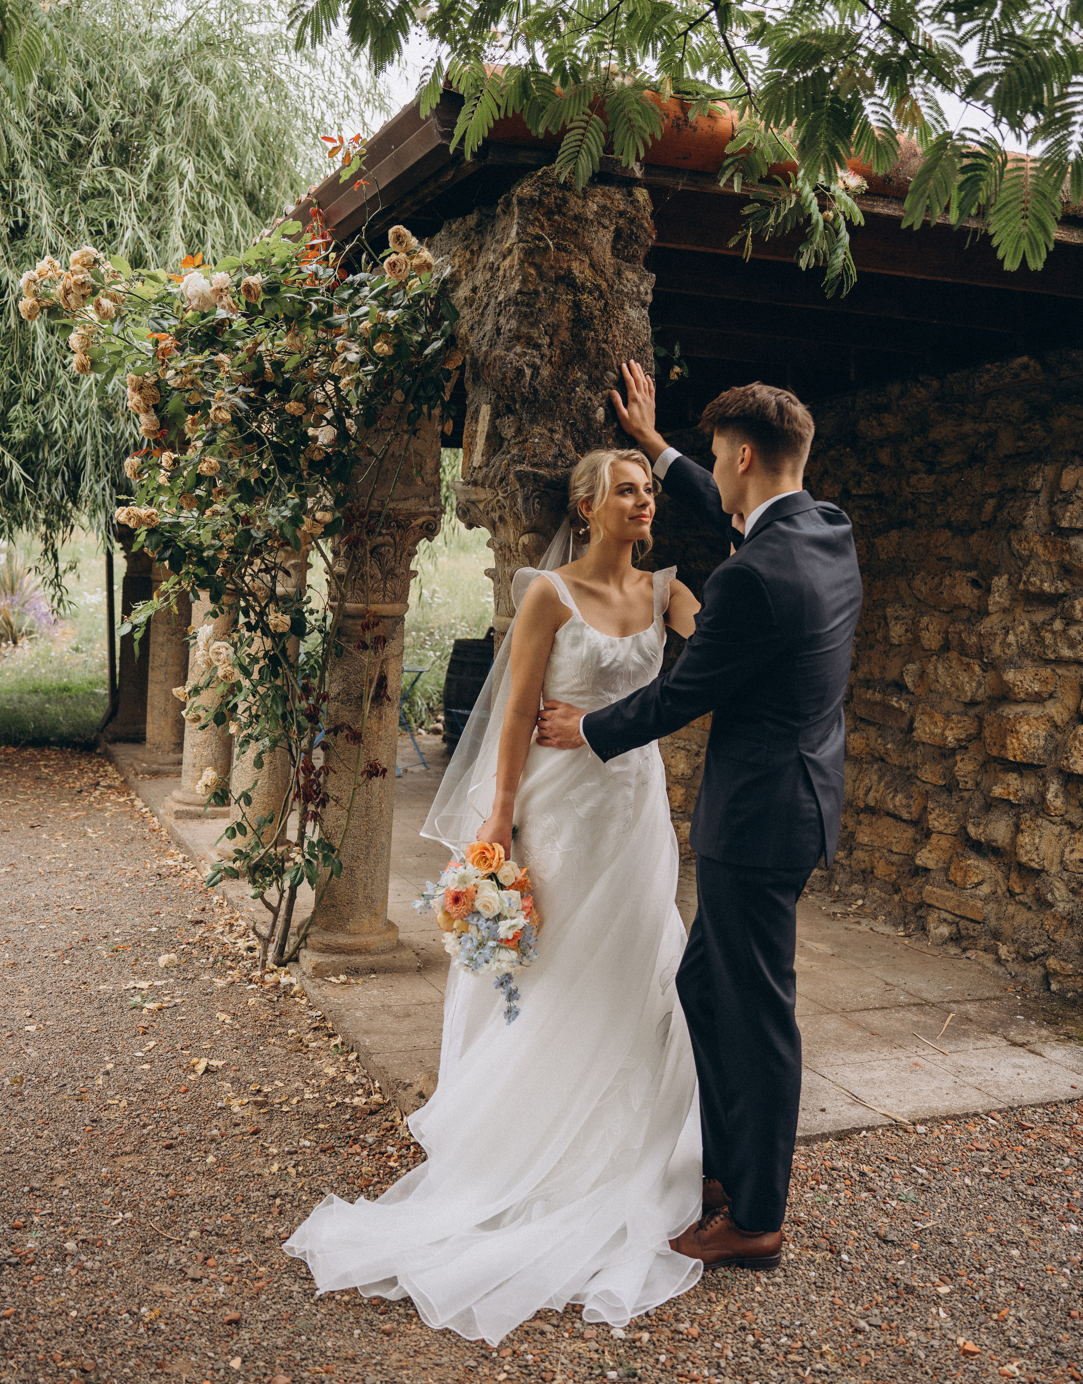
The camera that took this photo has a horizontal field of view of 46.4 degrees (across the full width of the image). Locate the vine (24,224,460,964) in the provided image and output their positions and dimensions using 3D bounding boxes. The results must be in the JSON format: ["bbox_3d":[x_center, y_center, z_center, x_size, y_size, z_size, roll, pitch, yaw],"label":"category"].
[{"bbox_3d":[-1.077,-0.260,4.342,1.330,2.470,1.000,1,5,-26],"label":"vine"}]

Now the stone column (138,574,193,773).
[{"bbox_3d":[-2.464,-0.269,8.238,0.370,1.580,0.370,1,5,-26],"label":"stone column"}]

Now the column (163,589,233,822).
[{"bbox_3d":[-1.838,-0.122,6.949,0.370,1.580,0.370,1,5,-26],"label":"column"}]

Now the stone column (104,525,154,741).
[{"bbox_3d":[-3.062,-0.431,9.493,0.370,1.620,0.370,1,5,-26],"label":"stone column"}]

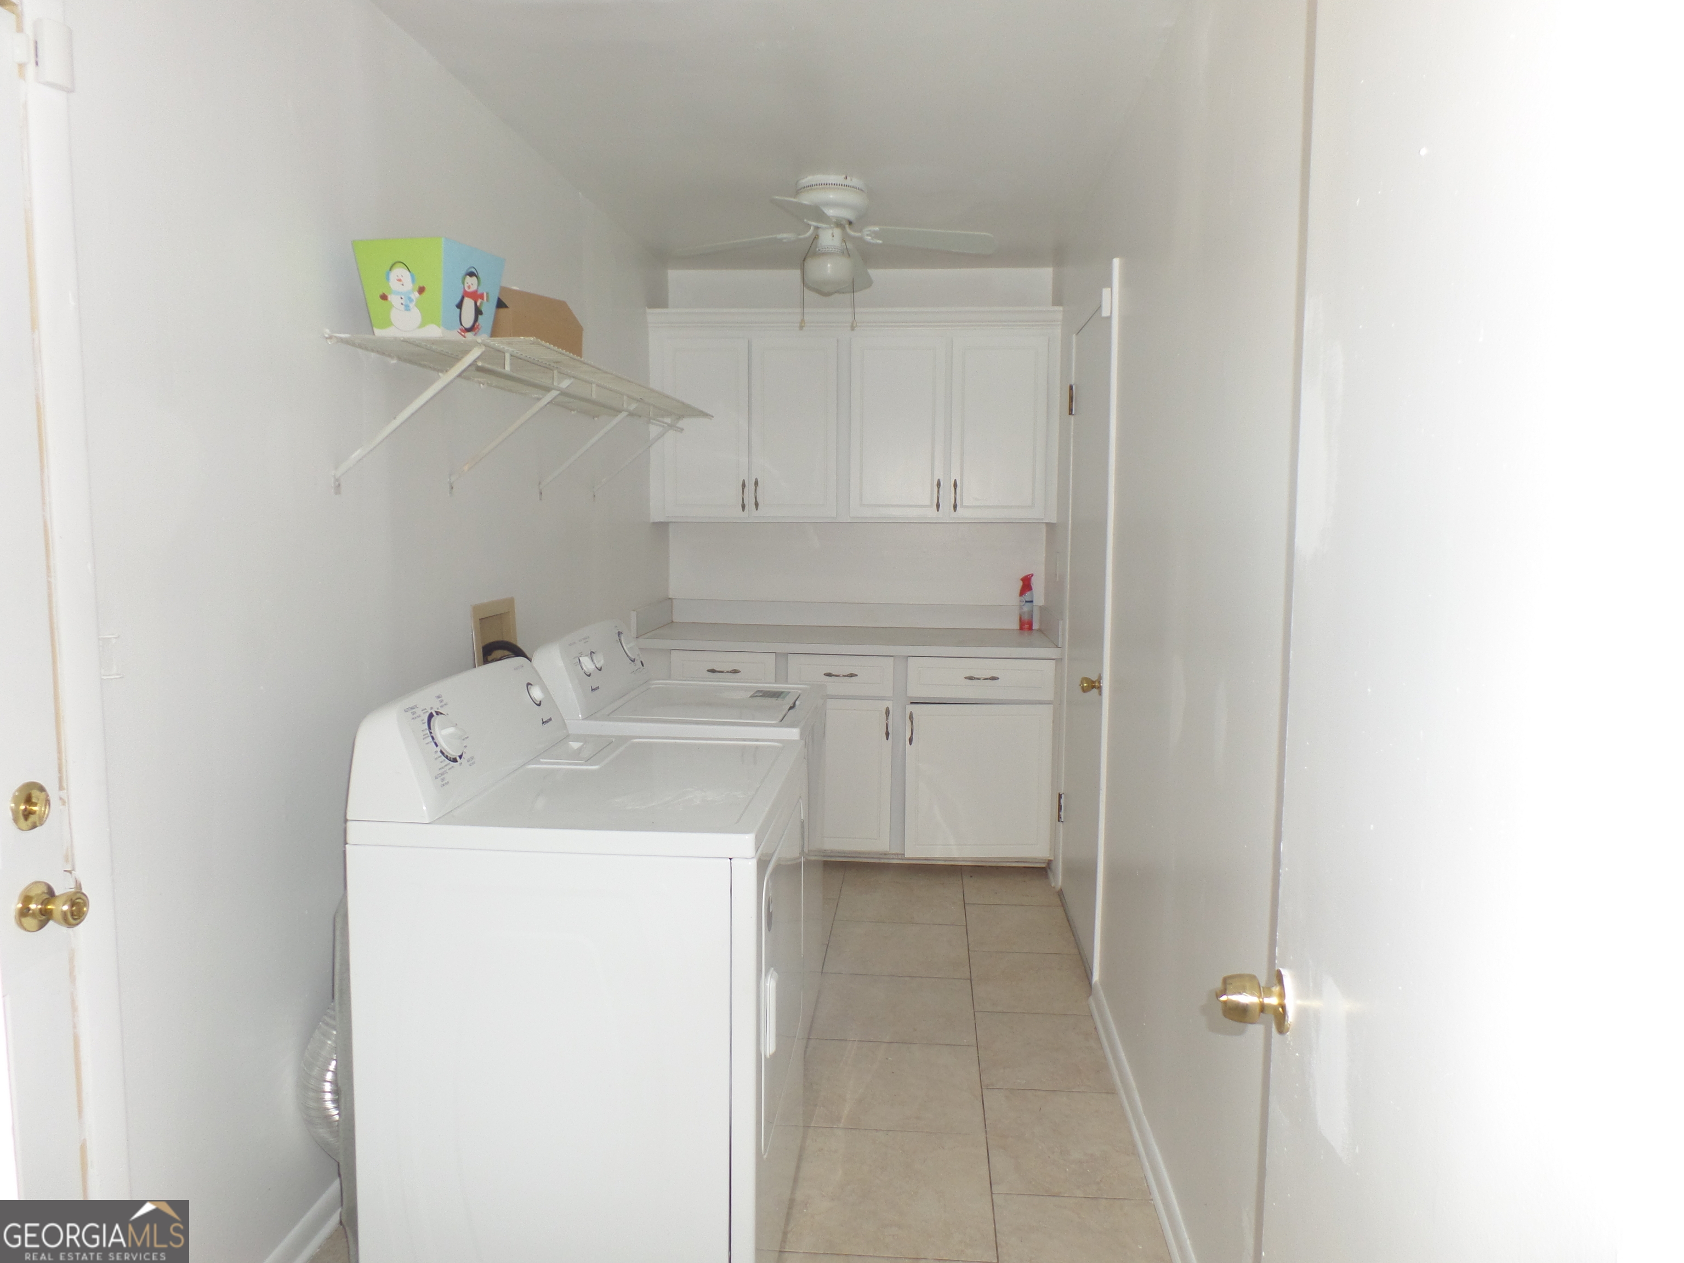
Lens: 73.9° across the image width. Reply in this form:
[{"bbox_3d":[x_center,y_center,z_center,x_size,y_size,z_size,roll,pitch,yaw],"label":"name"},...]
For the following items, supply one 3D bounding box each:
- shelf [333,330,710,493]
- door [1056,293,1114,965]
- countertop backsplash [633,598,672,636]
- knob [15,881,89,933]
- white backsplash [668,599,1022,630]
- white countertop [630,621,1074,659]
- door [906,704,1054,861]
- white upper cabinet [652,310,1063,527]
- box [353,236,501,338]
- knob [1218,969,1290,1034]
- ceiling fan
[{"bbox_3d":[-0.729,-0.513,3.070,0.404,0.305,1.780,1,6,4],"label":"shelf"},{"bbox_3d":[0.825,-0.003,3.749,0.045,2.048,0.820,1,6,5],"label":"door"},{"bbox_3d":[-0.813,-0.059,4.841,0.023,0.107,0.610,1,6,5],"label":"countertop backsplash"},{"bbox_3d":[-1.031,0.363,1.469,0.060,0.065,0.065,1,6,4],"label":"knob"},{"bbox_3d":[0.059,-0.074,4.882,1.600,0.104,0.020,1,6,4],"label":"white backsplash"},{"bbox_3d":[0.035,0.034,4.743,1.687,0.042,0.615,1,6,4],"label":"white countertop"},{"bbox_3d":[0.550,0.598,4.455,0.579,0.620,0.020,1,6,5],"label":"door"},{"bbox_3d":[0.053,-0.899,4.764,1.687,0.865,0.380,1,6,4],"label":"white upper cabinet"},{"bbox_3d":[-0.857,-0.690,2.323,0.208,0.192,0.205,2,6,14],"label":"box"},{"bbox_3d":[0.429,0.384,1.168,0.068,0.065,0.065,2,6,9],"label":"knob"},{"bbox_3d":[-0.037,-1.263,3.596,1.070,0.360,1.070,1,6,5],"label":"ceiling fan"}]

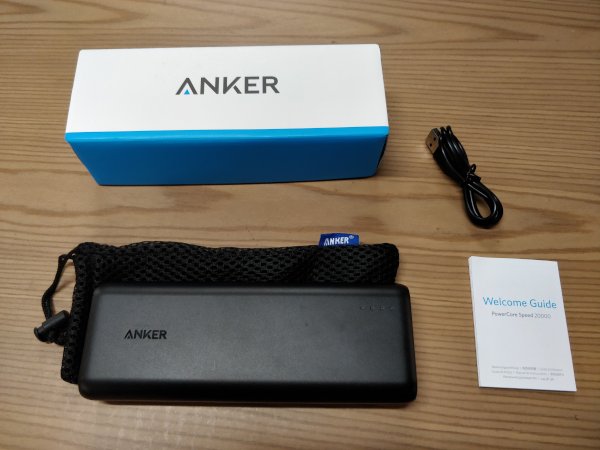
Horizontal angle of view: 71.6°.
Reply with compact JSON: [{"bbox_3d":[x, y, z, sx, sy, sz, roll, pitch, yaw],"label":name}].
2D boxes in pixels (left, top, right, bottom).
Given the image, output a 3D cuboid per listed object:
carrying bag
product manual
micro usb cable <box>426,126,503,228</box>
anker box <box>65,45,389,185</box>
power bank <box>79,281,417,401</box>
[{"bbox_3d":[-0.044,0.046,0.234,0.207,0.012,0.079,0,67,-1],"label":"carrying bag"},{"bbox_3d":[0.126,0.055,0.237,0.052,0.003,0.073,4,67,1],"label":"product manual"},{"bbox_3d":[0.106,-0.032,0.267,0.023,0.015,0.074,-21,69,-9],"label":"micro usb cable"},{"bbox_3d":[-0.040,-0.068,0.261,0.178,0.051,0.063,-1,67,-1],"label":"anker box"},{"bbox_3d":[-0.025,0.062,0.218,0.166,0.022,0.058,0,67,-1],"label":"power bank"}]

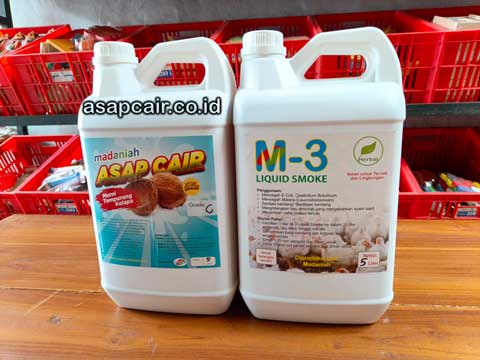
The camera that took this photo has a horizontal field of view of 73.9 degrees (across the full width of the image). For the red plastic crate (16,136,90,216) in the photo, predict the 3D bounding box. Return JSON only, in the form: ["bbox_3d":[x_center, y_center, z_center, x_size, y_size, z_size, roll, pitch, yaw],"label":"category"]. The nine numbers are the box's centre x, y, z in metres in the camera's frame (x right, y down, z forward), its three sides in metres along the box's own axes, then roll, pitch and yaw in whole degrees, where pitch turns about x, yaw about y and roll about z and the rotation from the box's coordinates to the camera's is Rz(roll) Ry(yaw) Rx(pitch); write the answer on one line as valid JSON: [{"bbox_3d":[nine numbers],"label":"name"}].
[{"bbox_3d":[-0.731,0.009,1.656,0.412,0.262,0.545,0,34,7],"label":"red plastic crate"}]

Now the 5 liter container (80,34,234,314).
[{"bbox_3d":[-0.097,-0.004,0.417,0.179,0.329,0.122,0,13,12],"label":"5 liter container"}]

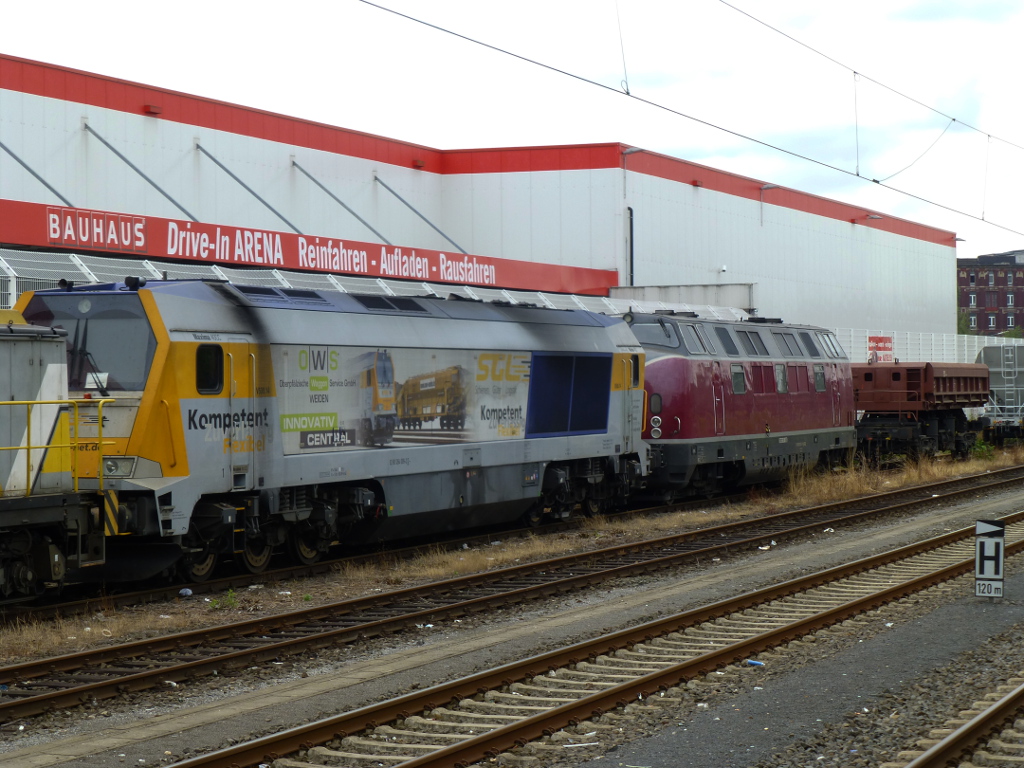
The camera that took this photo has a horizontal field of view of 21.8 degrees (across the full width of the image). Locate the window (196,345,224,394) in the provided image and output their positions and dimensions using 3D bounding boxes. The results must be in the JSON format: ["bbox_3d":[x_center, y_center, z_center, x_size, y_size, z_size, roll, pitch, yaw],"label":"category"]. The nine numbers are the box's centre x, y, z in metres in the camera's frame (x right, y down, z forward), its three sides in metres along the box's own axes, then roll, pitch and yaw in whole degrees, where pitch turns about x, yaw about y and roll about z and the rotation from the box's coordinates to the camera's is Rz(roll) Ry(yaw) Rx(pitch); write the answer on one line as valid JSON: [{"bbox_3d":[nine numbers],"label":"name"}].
[{"bbox_3d":[-4.119,-0.195,36.135,0.080,0.695,0.765,0,0,23],"label":"window"}]

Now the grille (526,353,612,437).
[{"bbox_3d":[1.093,0.196,50.445,0.100,1.604,5.328,0,0,20],"label":"grille"}]

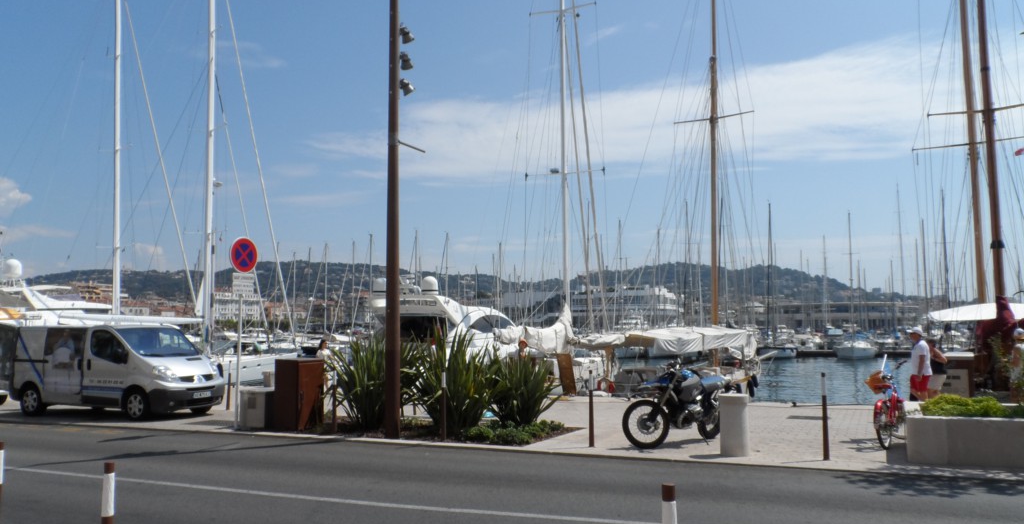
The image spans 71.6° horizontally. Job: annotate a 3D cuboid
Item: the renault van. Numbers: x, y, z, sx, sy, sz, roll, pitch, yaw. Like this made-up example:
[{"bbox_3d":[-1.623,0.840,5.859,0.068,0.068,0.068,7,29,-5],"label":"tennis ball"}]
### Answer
[{"bbox_3d":[-8.894,2.466,16.157,4.800,1.970,1.930,-3,-7,21],"label":"renault van"}]

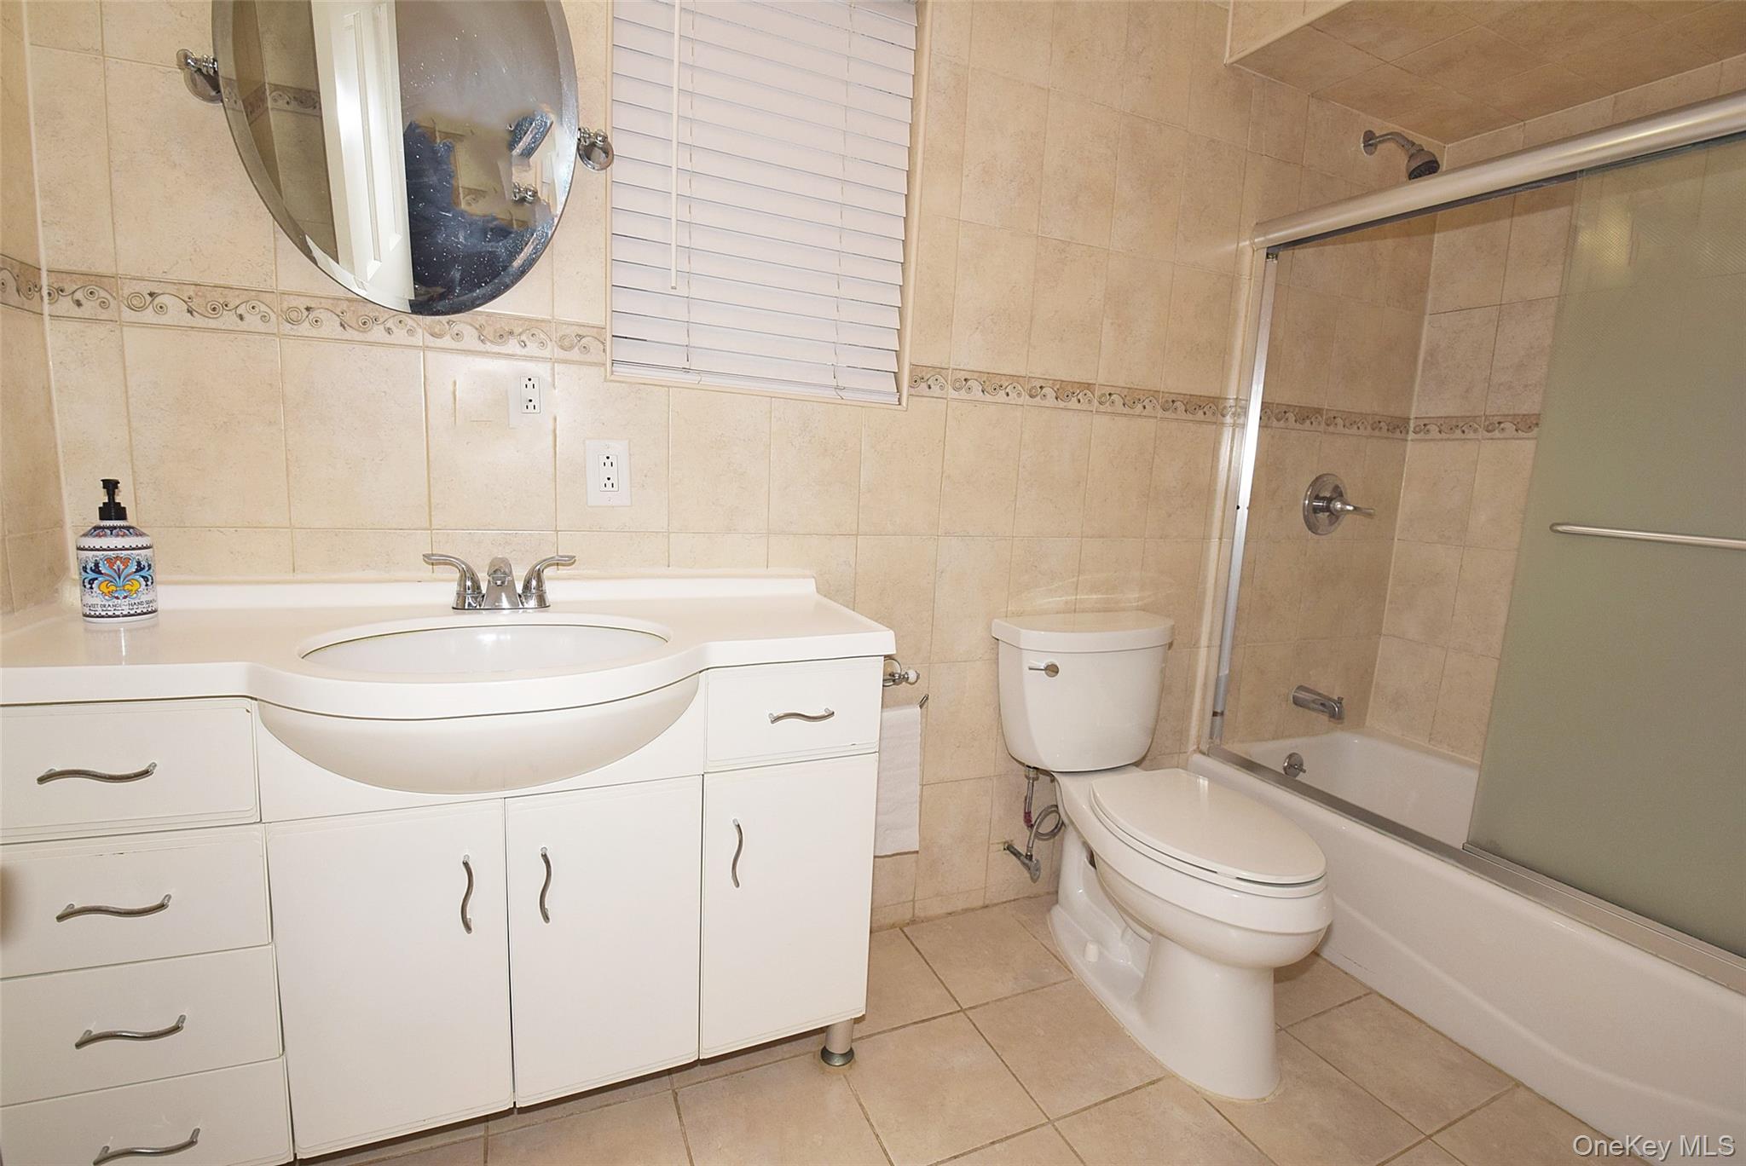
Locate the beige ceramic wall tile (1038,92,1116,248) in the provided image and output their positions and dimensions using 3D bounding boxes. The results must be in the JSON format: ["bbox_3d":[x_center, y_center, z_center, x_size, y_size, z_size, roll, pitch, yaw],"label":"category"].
[{"bbox_3d":[0.479,-0.948,1.688,0.202,0.307,0.010,-1,9,-22],"label":"beige ceramic wall tile"}]

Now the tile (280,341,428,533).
[{"bbox_3d":[-0.872,-0.248,1.238,0.202,0.307,0.010,-1,10,-22],"label":"tile"}]

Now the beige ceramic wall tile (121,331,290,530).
[{"bbox_3d":[-1.091,-0.250,1.201,0.202,0.308,0.010,-1,9,-21],"label":"beige ceramic wall tile"}]

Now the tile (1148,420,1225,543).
[{"bbox_3d":[0.820,-0.273,1.942,0.202,0.307,0.010,-1,9,-22],"label":"tile"}]

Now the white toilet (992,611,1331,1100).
[{"bbox_3d":[0.630,0.521,1.609,0.470,0.785,0.700,-1,10,-24],"label":"white toilet"}]

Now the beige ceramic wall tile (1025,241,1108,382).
[{"bbox_3d":[0.468,-0.650,1.747,0.200,0.305,0.010,-1,9,-21],"label":"beige ceramic wall tile"}]

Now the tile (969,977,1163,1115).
[{"bbox_3d":[0.389,0.932,1.476,0.296,0.010,0.292,-1,10,-25],"label":"tile"}]

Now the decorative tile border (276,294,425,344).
[{"bbox_3d":[-0.889,-0.445,1.247,0.202,0.068,0.010,-1,9,-21],"label":"decorative tile border"}]

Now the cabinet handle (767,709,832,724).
[{"bbox_3d":[-0.118,0.219,1.204,0.109,0.023,0.027,-1,9,-22],"label":"cabinet handle"}]

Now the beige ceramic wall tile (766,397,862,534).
[{"bbox_3d":[-0.123,-0.242,1.549,0.200,0.276,0.010,-1,9,-22],"label":"beige ceramic wall tile"}]

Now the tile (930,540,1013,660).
[{"bbox_3d":[0.241,0.041,1.776,0.201,0.304,0.010,-1,9,-21],"label":"tile"}]

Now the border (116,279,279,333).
[{"bbox_3d":[-1.053,-0.430,1.145,0.200,0.064,0.010,-1,9,-22],"label":"border"}]

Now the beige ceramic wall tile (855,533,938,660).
[{"bbox_3d":[0.050,0.044,1.683,0.202,0.307,0.010,-1,9,-22],"label":"beige ceramic wall tile"}]

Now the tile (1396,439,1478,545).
[{"bbox_3d":[1.695,-0.272,2.186,0.010,0.303,0.194,-1,9,-21],"label":"tile"}]

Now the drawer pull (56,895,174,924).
[{"bbox_3d":[-0.909,0.391,0.874,0.103,0.023,0.026,-1,9,-22],"label":"drawer pull"}]

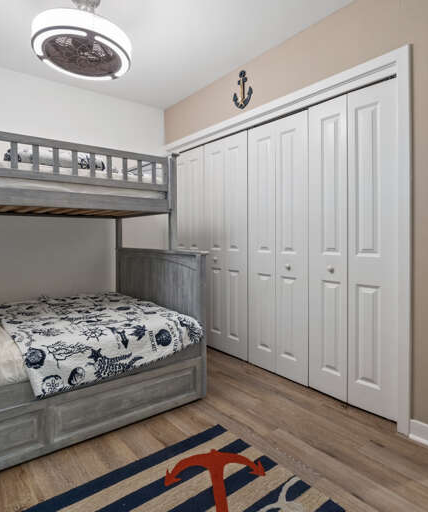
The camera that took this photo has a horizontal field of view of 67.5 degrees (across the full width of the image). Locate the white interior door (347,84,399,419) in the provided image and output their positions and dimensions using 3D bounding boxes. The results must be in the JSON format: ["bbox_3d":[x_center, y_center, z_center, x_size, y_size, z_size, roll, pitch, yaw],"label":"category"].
[{"bbox_3d":[0.981,-0.042,1.987,0.036,2.007,0.297,-2,2,-40],"label":"white interior door"}]

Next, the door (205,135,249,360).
[{"bbox_3d":[0.115,-0.098,3.011,0.037,2.007,0.596,-2,2,-40],"label":"door"}]

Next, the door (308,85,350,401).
[{"bbox_3d":[0.792,-0.054,2.211,0.037,2.007,0.295,-2,2,-40],"label":"door"}]

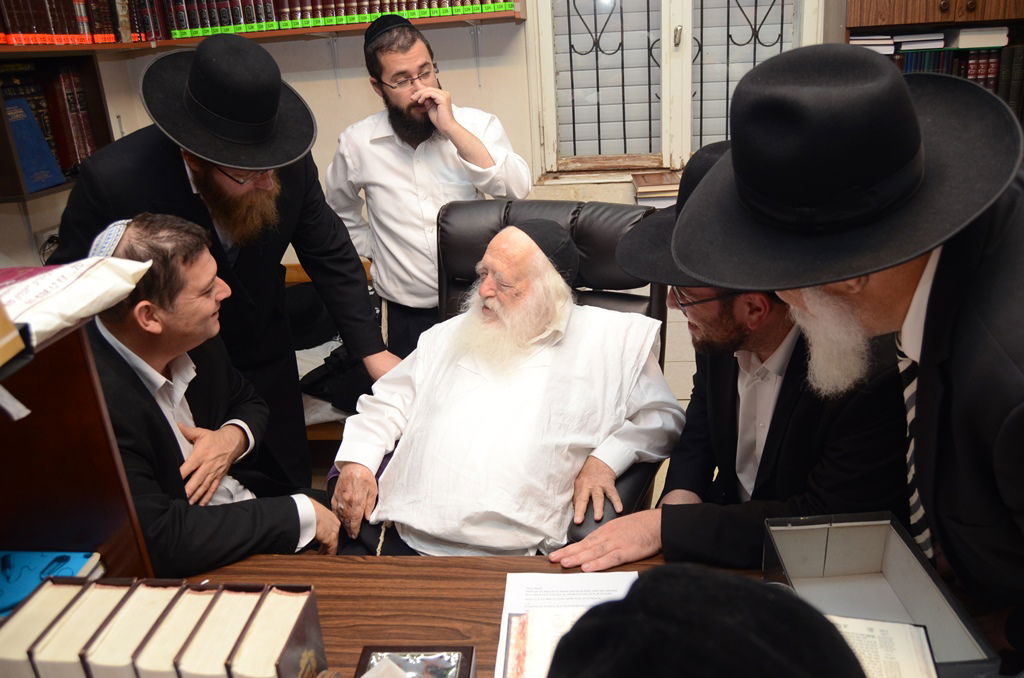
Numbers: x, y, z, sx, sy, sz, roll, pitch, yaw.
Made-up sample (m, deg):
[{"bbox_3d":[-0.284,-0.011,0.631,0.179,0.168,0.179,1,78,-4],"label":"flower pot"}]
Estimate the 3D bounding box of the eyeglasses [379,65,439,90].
[{"bbox_3d":[-0.270,-0.680,1.929,0.140,0.043,0.140,-29,50,-23],"label":"eyeglasses"}]

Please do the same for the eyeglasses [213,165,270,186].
[{"bbox_3d":[-0.559,-0.372,1.567,0.140,0.043,0.140,29,37,9],"label":"eyeglasses"}]

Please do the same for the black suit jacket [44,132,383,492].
[{"bbox_3d":[-0.636,-0.059,1.704,0.660,0.760,0.480,-12,30,-21],"label":"black suit jacket"}]

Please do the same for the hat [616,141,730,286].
[{"bbox_3d":[0.376,-0.213,1.320,0.380,0.160,0.330,-9,18,6],"label":"hat"}]

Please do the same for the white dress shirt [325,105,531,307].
[{"bbox_3d":[-0.211,-0.330,1.940,0.510,0.530,0.330,-7,19,-7],"label":"white dress shirt"}]

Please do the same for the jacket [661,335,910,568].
[{"bbox_3d":[0.510,0.237,1.442,0.520,0.640,0.490,-19,24,-38],"label":"jacket"}]

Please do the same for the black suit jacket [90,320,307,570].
[{"bbox_3d":[-0.575,0.276,1.417,0.480,0.640,0.470,9,23,35],"label":"black suit jacket"}]

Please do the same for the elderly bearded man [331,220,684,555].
[{"bbox_3d":[0.028,0.406,1.490,0.660,1.240,0.800,1,19,17],"label":"elderly bearded man"}]

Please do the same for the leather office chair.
[{"bbox_3d":[0.023,0.357,1.684,0.660,1.230,0.700,4,20,25],"label":"leather office chair"}]

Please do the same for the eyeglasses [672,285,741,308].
[{"bbox_3d":[0.349,-0.091,1.297,0.140,0.043,0.140,-10,18,7],"label":"eyeglasses"}]

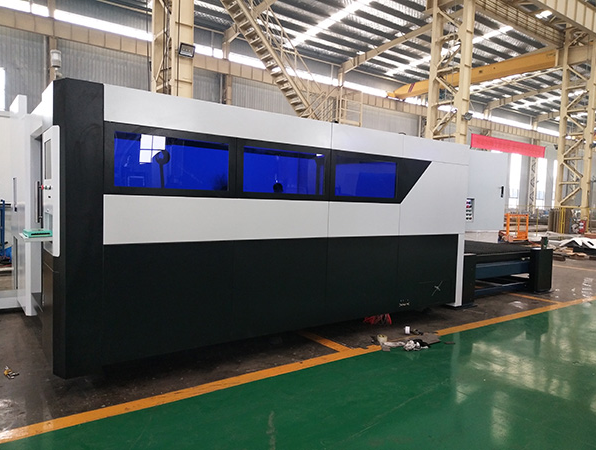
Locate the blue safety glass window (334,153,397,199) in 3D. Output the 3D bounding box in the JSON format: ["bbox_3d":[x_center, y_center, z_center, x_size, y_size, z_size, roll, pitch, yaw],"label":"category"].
[{"bbox_3d":[0.848,-0.571,5.598,1.028,0.454,0.030,0,3,-36],"label":"blue safety glass window"}]

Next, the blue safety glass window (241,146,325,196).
[{"bbox_3d":[-0.134,-0.562,4.875,1.058,0.456,0.030,0,3,-36],"label":"blue safety glass window"}]

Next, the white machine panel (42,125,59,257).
[{"bbox_3d":[-2.147,-0.287,3.923,0.060,1.062,0.704,0,3,-36],"label":"white machine panel"}]

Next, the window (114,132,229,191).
[{"bbox_3d":[-1.128,-0.559,4.141,1.070,0.460,0.030,0,3,-36],"label":"window"}]

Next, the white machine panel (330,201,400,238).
[{"bbox_3d":[0.843,-0.062,5.627,1.228,0.421,0.050,0,3,-36],"label":"white machine panel"}]

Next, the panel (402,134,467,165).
[{"bbox_3d":[1.978,-1.042,6.403,1.490,0.288,0.050,0,3,-36],"label":"panel"}]

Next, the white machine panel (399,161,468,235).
[{"bbox_3d":[1.948,-0.371,6.423,1.508,1.040,0.050,0,3,-36],"label":"white machine panel"}]

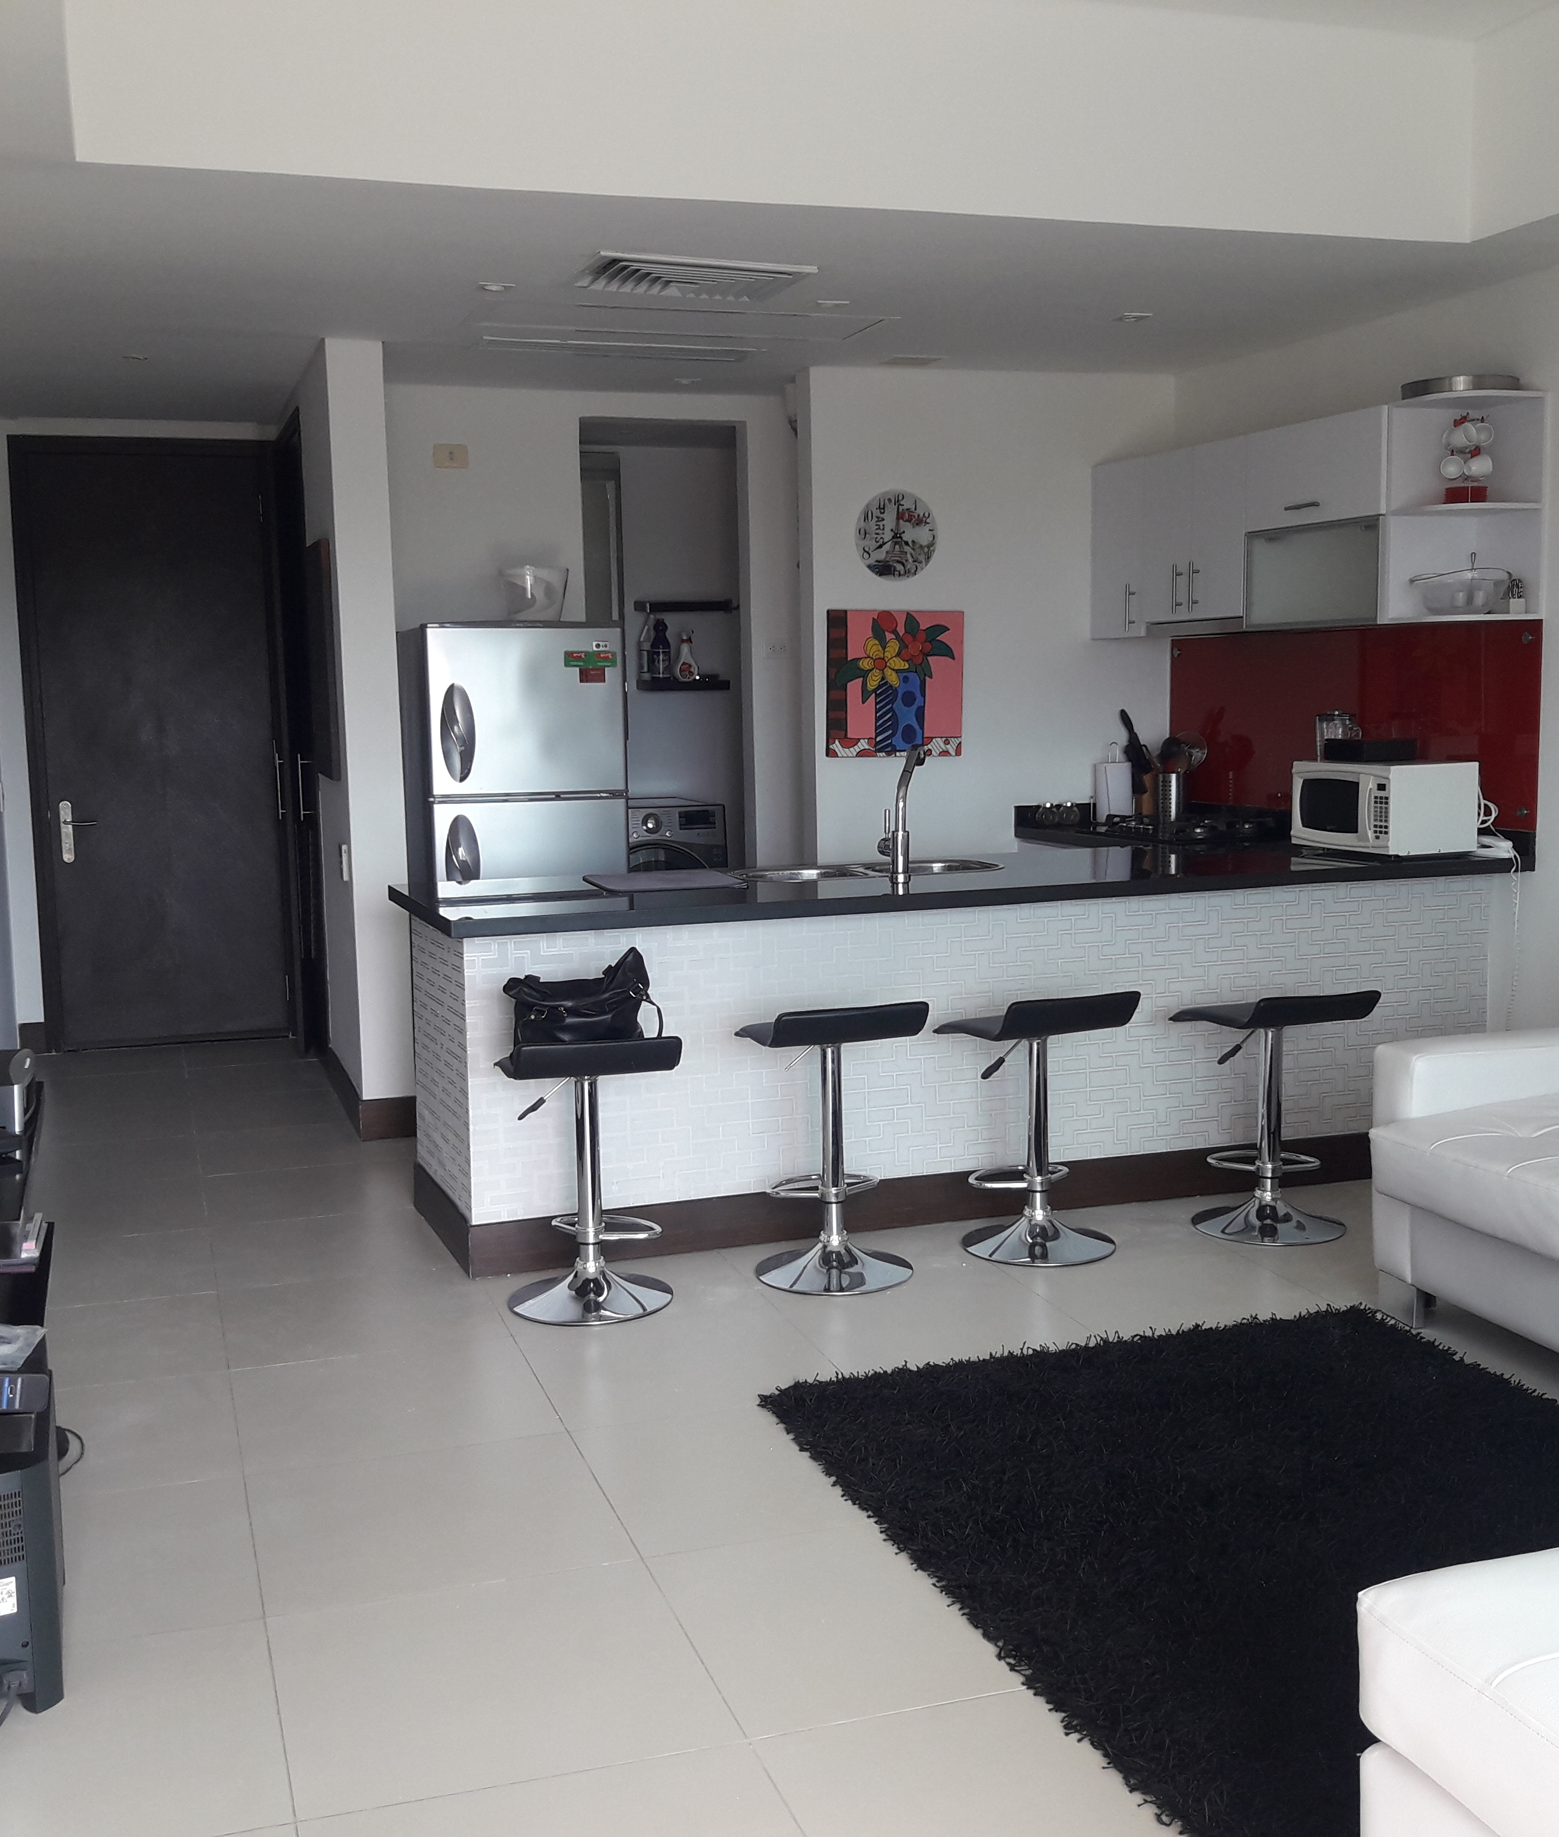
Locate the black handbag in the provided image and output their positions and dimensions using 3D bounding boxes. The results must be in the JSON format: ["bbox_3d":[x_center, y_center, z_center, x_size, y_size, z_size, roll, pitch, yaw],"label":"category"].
[{"bbox_3d":[-0.444,0.192,4.533,0.360,0.245,0.170,-4,7,-22],"label":"black handbag"}]

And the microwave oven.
[{"bbox_3d":[1.764,-0.327,5.787,0.325,0.260,0.440,-4,7,-23],"label":"microwave oven"}]

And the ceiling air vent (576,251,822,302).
[{"bbox_3d":[-0.238,-1.664,5.197,0.585,0.035,0.470,-3,7,-18],"label":"ceiling air vent"}]

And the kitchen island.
[{"bbox_3d":[0.517,0.319,5.480,2.950,0.895,0.950,-3,7,-18],"label":"kitchen island"}]

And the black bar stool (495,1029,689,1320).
[{"bbox_3d":[-0.441,0.573,4.577,0.390,0.648,0.400,-3,7,-12],"label":"black bar stool"}]

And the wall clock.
[{"bbox_3d":[0.406,-1.325,6.833,0.305,0.310,0.040,-3,7,-18],"label":"wall clock"}]

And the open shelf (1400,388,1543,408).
[{"bbox_3d":[1.856,-1.399,5.350,0.320,0.025,0.260,-3,7,-18],"label":"open shelf"}]

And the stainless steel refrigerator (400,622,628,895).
[{"bbox_3d":[-0.925,-0.188,6.904,0.650,1.620,0.700,-3,7,-18],"label":"stainless steel refrigerator"}]

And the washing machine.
[{"bbox_3d":[-0.599,-0.092,9.190,0.600,0.865,0.600,-3,7,-18],"label":"washing machine"}]

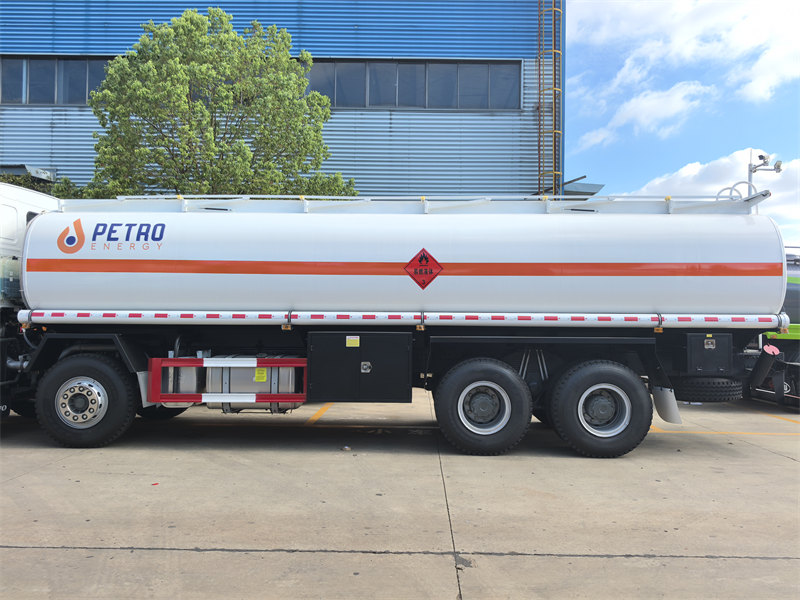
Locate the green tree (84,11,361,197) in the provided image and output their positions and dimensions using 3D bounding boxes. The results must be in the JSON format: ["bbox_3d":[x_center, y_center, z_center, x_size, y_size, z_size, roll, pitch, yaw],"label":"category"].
[{"bbox_3d":[-4.331,-2.590,14.536,6.100,8.800,5.900,1,-1,0],"label":"green tree"}]

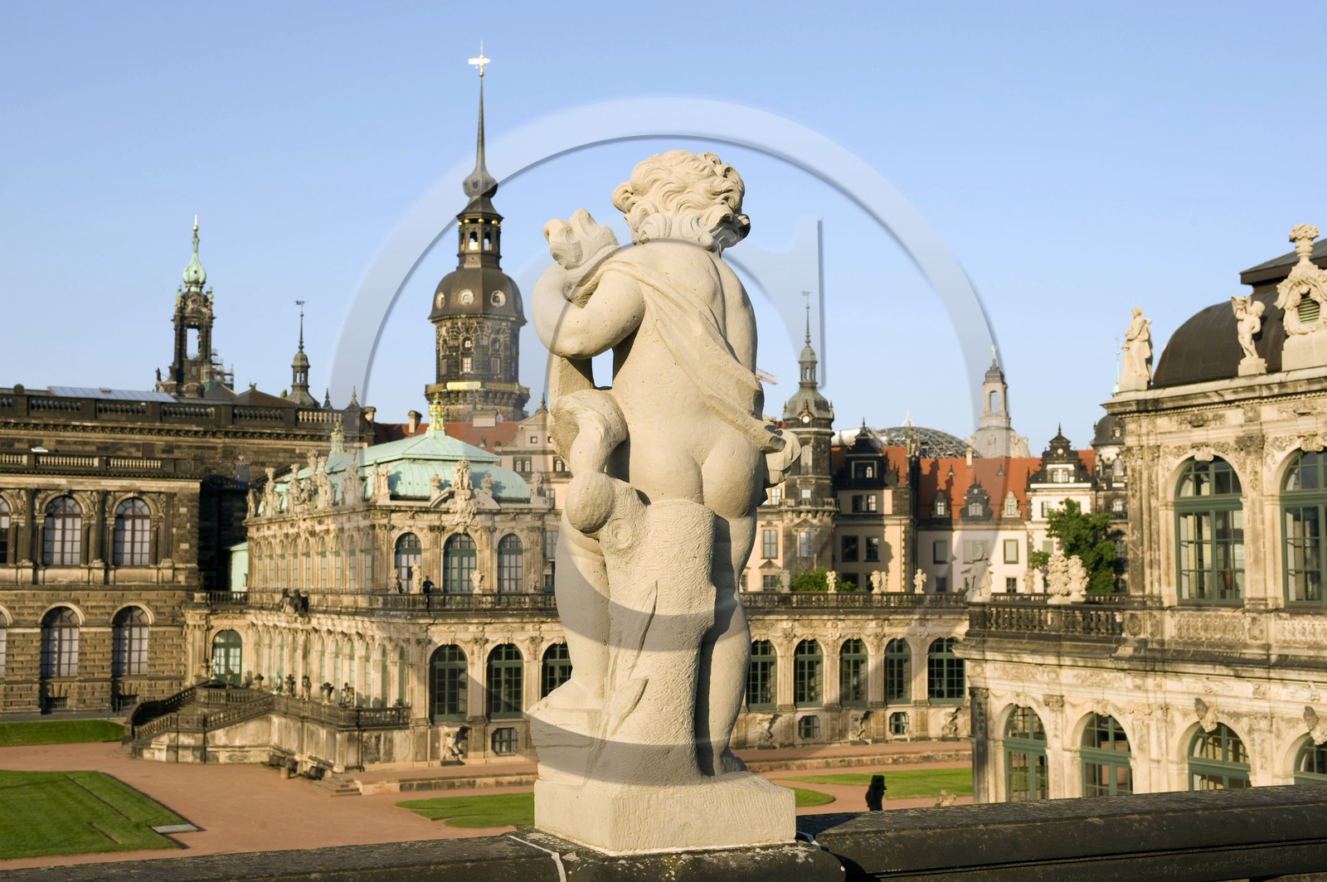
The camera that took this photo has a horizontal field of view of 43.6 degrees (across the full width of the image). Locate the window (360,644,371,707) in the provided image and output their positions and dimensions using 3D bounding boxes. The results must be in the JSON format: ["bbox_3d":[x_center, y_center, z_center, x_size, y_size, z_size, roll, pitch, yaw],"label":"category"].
[{"bbox_3d":[-16.370,12.930,91.030,0.300,3.800,1.850,3,-6,-28],"label":"window"}]

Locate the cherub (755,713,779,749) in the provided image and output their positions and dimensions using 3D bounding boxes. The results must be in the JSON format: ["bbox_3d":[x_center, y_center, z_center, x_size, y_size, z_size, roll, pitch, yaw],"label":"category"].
[{"bbox_3d":[6.027,16.928,96.746,1.300,2.124,0.700,3,-6,-29],"label":"cherub"}]

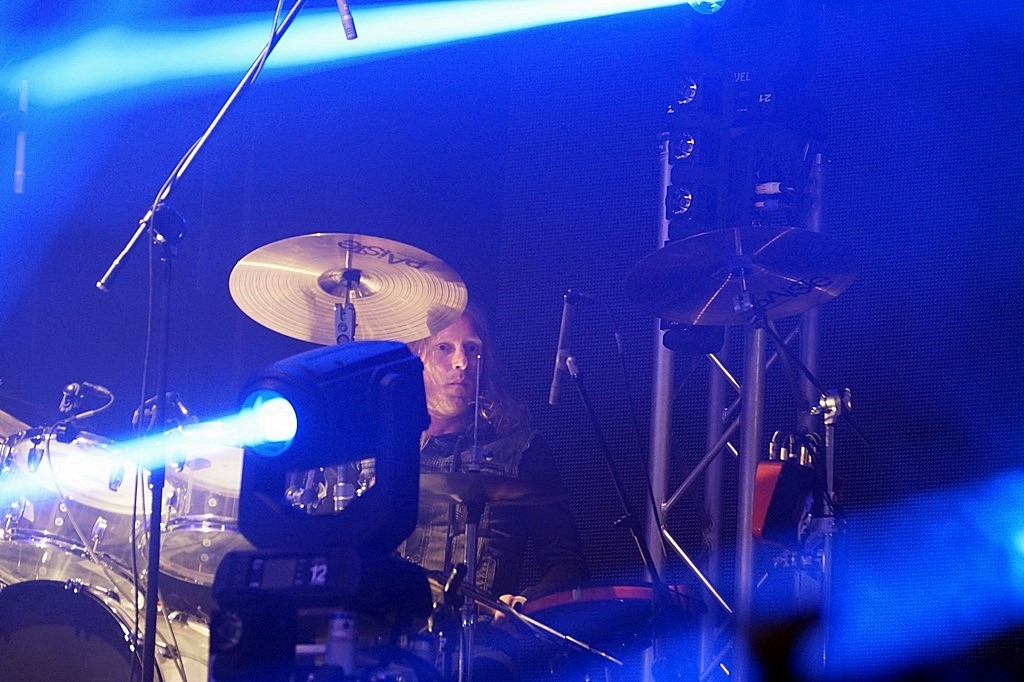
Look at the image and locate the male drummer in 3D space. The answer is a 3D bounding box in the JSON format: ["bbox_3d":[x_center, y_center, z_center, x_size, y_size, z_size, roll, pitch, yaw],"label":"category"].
[{"bbox_3d":[-0.180,0.520,9.420,0.650,1.270,0.750,0,-7,18],"label":"male drummer"}]

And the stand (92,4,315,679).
[{"bbox_3d":[-0.617,0.190,8.880,0.650,1.800,0.550,5,-7,-22],"label":"stand"}]

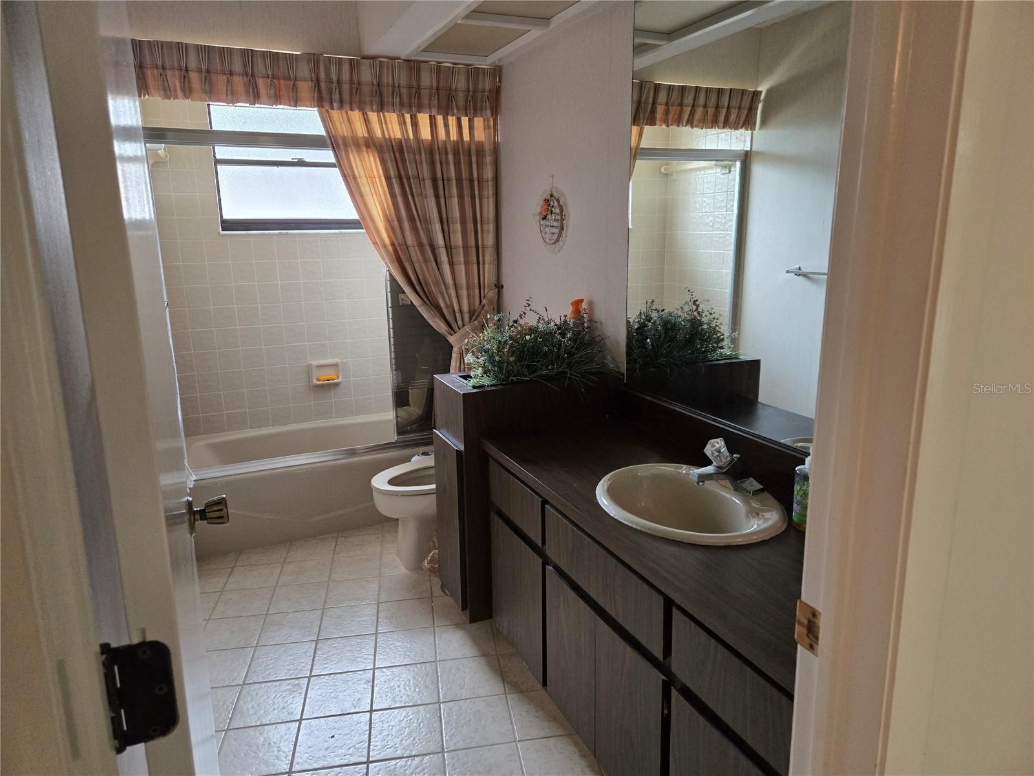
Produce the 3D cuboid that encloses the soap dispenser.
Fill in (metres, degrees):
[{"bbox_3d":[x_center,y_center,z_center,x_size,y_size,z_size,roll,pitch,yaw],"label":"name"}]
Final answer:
[{"bbox_3d":[0.654,0.231,1.525,0.048,0.170,0.068,-7,15,-24],"label":"soap dispenser"}]

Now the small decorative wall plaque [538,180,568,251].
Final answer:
[{"bbox_3d":[0.137,-0.685,2.734,0.025,0.270,0.220,-7,15,-24],"label":"small decorative wall plaque"}]

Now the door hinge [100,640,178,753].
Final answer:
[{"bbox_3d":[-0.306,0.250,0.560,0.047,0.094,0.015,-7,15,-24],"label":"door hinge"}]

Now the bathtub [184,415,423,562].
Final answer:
[{"bbox_3d":[-0.909,0.423,3.555,1.515,0.360,0.745,-7,15,-24],"label":"bathtub"}]

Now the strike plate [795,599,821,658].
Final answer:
[{"bbox_3d":[0.340,0.281,0.802,0.006,0.057,0.036,-7,15,-24],"label":"strike plate"}]

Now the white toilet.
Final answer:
[{"bbox_3d":[-0.258,0.355,2.948,0.740,0.750,0.460,-7,15,-24],"label":"white toilet"}]

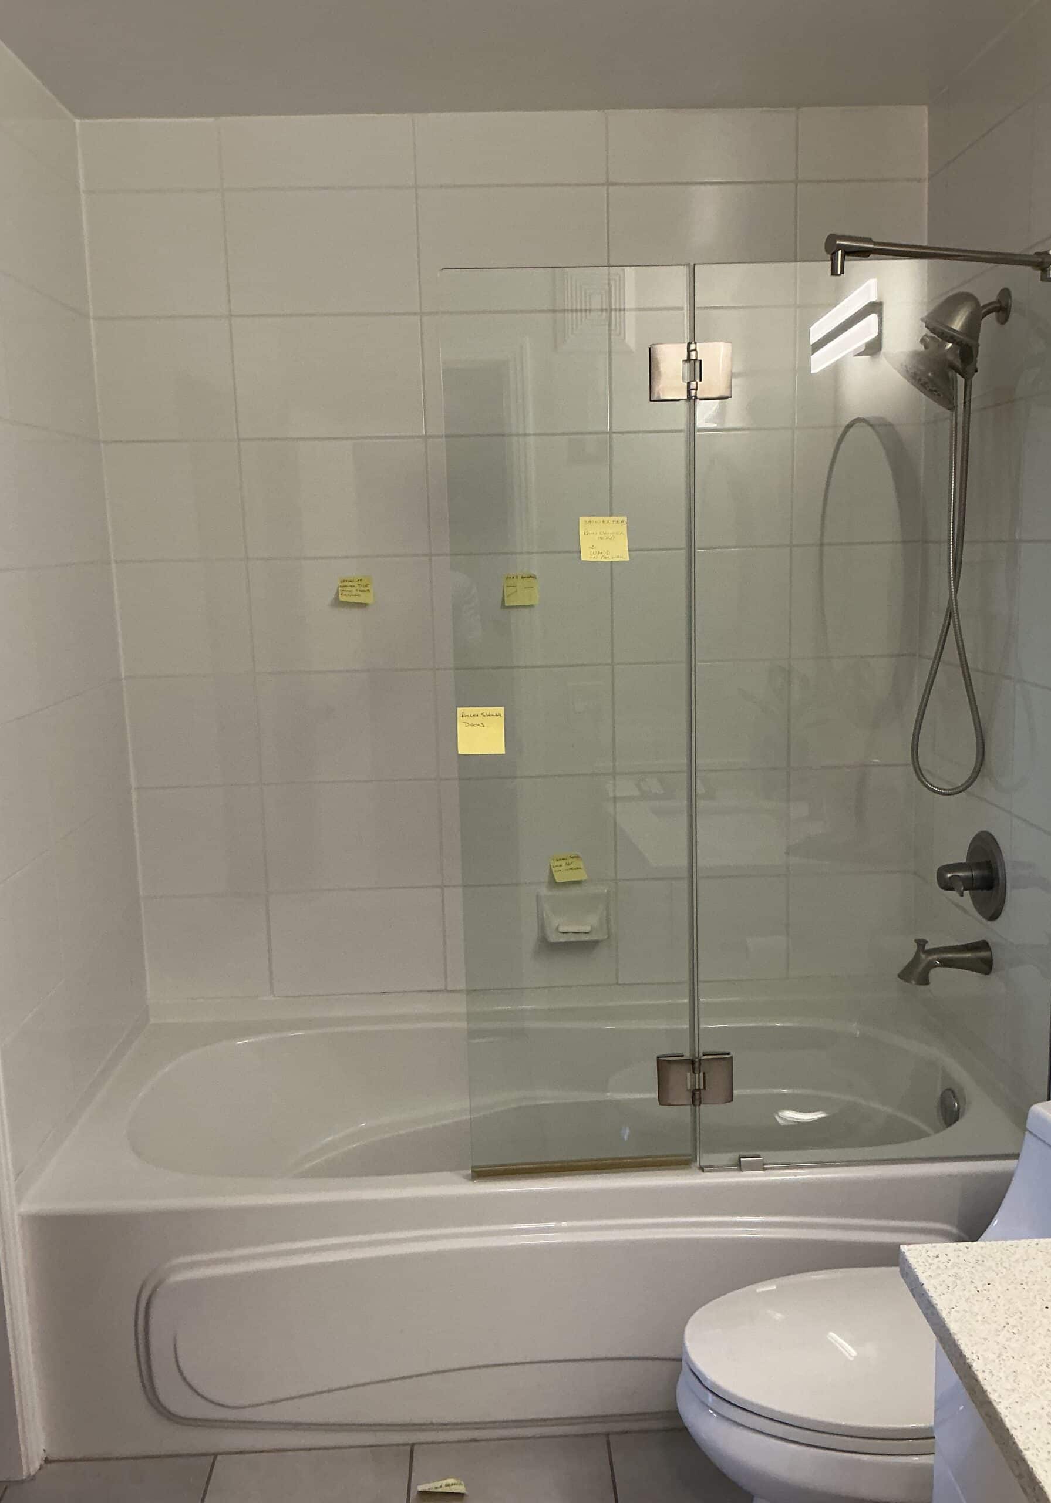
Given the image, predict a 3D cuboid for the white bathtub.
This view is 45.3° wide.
[{"bbox_3d":[0.037,0.898,2.599,1.796,0.507,0.824,-2,10,-2],"label":"white bathtub"}]

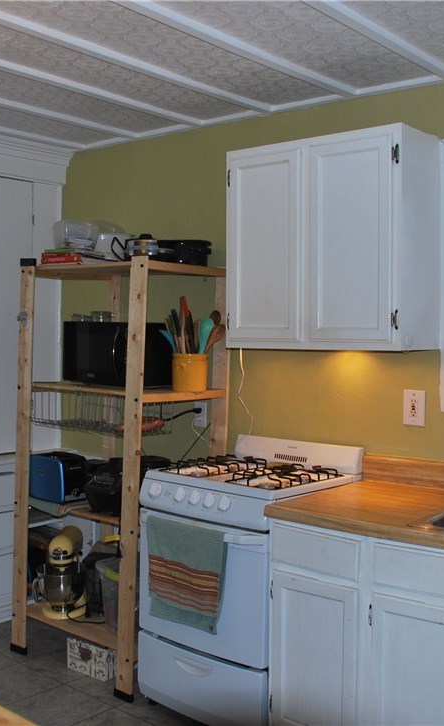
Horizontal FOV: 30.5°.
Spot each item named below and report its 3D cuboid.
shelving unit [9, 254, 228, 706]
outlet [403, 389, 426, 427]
[{"bbox_3d":[-0.472,0.436,3.560,0.820,1.730,0.490,1,2,38],"label":"shelving unit"},{"bbox_3d":[0.707,0.165,2.986,0.087,0.131,0.010,1,2,36],"label":"outlet"}]

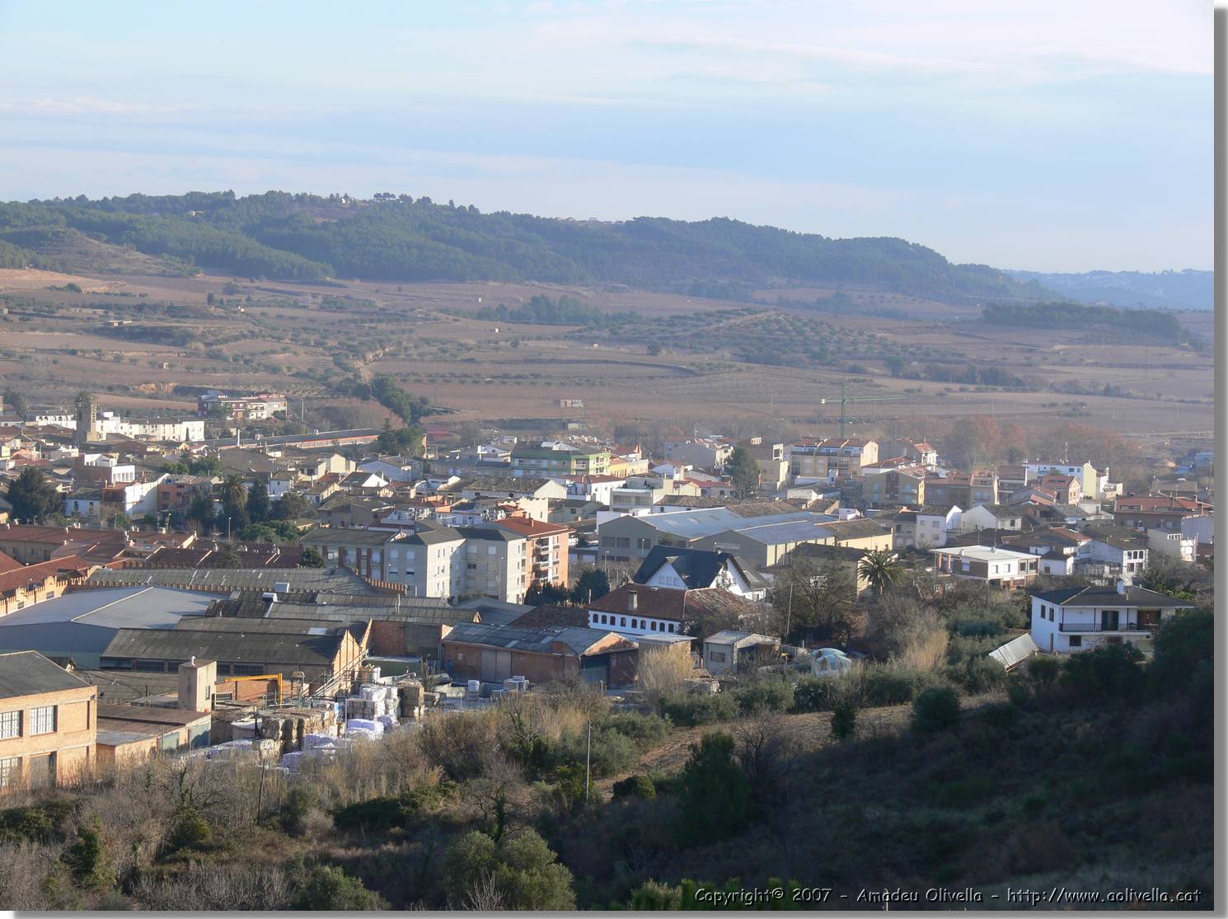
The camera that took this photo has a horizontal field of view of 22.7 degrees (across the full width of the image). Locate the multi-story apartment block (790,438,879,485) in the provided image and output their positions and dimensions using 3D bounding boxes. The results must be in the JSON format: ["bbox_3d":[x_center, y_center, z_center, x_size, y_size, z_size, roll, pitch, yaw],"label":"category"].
[{"bbox_3d":[63.691,0.833,878.606,20.800,13.300,15.000,2,3,23],"label":"multi-story apartment block"}]

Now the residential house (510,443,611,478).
[{"bbox_3d":[-15.163,1.808,881.755,24.000,12.300,17.000,2,3,20],"label":"residential house"}]

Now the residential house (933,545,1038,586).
[{"bbox_3d":[57.131,16.636,468.559,10.900,4.700,13.650,4,4,43],"label":"residential house"}]

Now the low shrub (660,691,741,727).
[{"bbox_3d":[10.280,30.256,370.747,9.496,3.810,7.000,1,3,2],"label":"low shrub"}]

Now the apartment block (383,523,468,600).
[{"bbox_3d":[-33.141,19.204,536.803,8.700,12.600,15.300,3,4,23],"label":"apartment block"}]

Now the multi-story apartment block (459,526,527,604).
[{"bbox_3d":[-21.018,18.696,537.777,9.380,13.200,9.600,3,3,21],"label":"multi-story apartment block"}]

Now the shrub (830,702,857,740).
[{"bbox_3d":[18.976,21.759,253.705,2.300,3.149,2.300,0,3,0],"label":"shrub"}]

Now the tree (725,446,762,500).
[{"bbox_3d":[33.526,4.513,787.699,9.219,15.821,9.219,2,3,2],"label":"tree"}]

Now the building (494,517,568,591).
[{"bbox_3d":[-18.095,18.695,577.388,13.200,14.820,16.500,2,4,26],"label":"building"}]

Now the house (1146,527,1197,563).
[{"bbox_3d":[122.582,18.382,666.983,4.100,6.500,14.500,0,3,-15],"label":"house"}]

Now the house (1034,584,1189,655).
[{"bbox_3d":[56.067,17.649,343.307,15.550,7.300,10.030,1,3,-12],"label":"house"}]

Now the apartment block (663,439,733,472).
[{"bbox_3d":[29.462,-0.607,1011.937,17.000,10.679,14.000,2,4,29],"label":"apartment block"}]

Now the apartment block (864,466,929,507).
[{"bbox_3d":[73.134,7.397,793.102,14.550,11.700,13.780,2,3,14],"label":"apartment block"}]

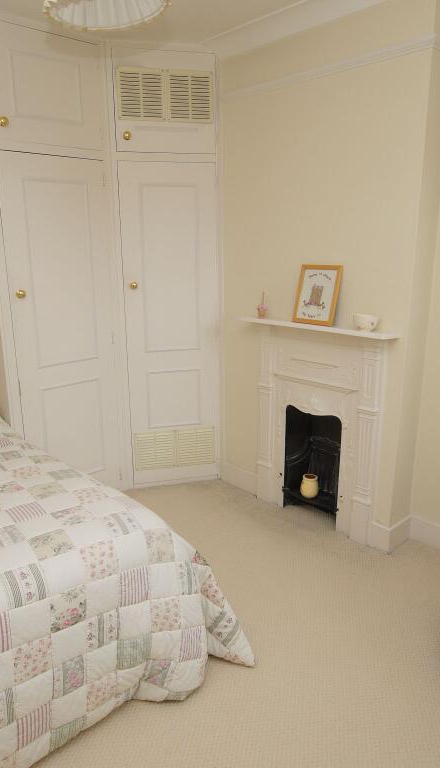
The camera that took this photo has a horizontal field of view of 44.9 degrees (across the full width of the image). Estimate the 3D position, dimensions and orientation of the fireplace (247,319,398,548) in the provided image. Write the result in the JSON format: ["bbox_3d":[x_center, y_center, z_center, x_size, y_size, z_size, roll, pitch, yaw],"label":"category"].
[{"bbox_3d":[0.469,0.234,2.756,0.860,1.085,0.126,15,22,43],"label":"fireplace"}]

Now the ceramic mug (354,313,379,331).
[{"bbox_3d":[0.659,-0.268,2.406,0.107,0.072,0.101,15,22,43],"label":"ceramic mug"}]

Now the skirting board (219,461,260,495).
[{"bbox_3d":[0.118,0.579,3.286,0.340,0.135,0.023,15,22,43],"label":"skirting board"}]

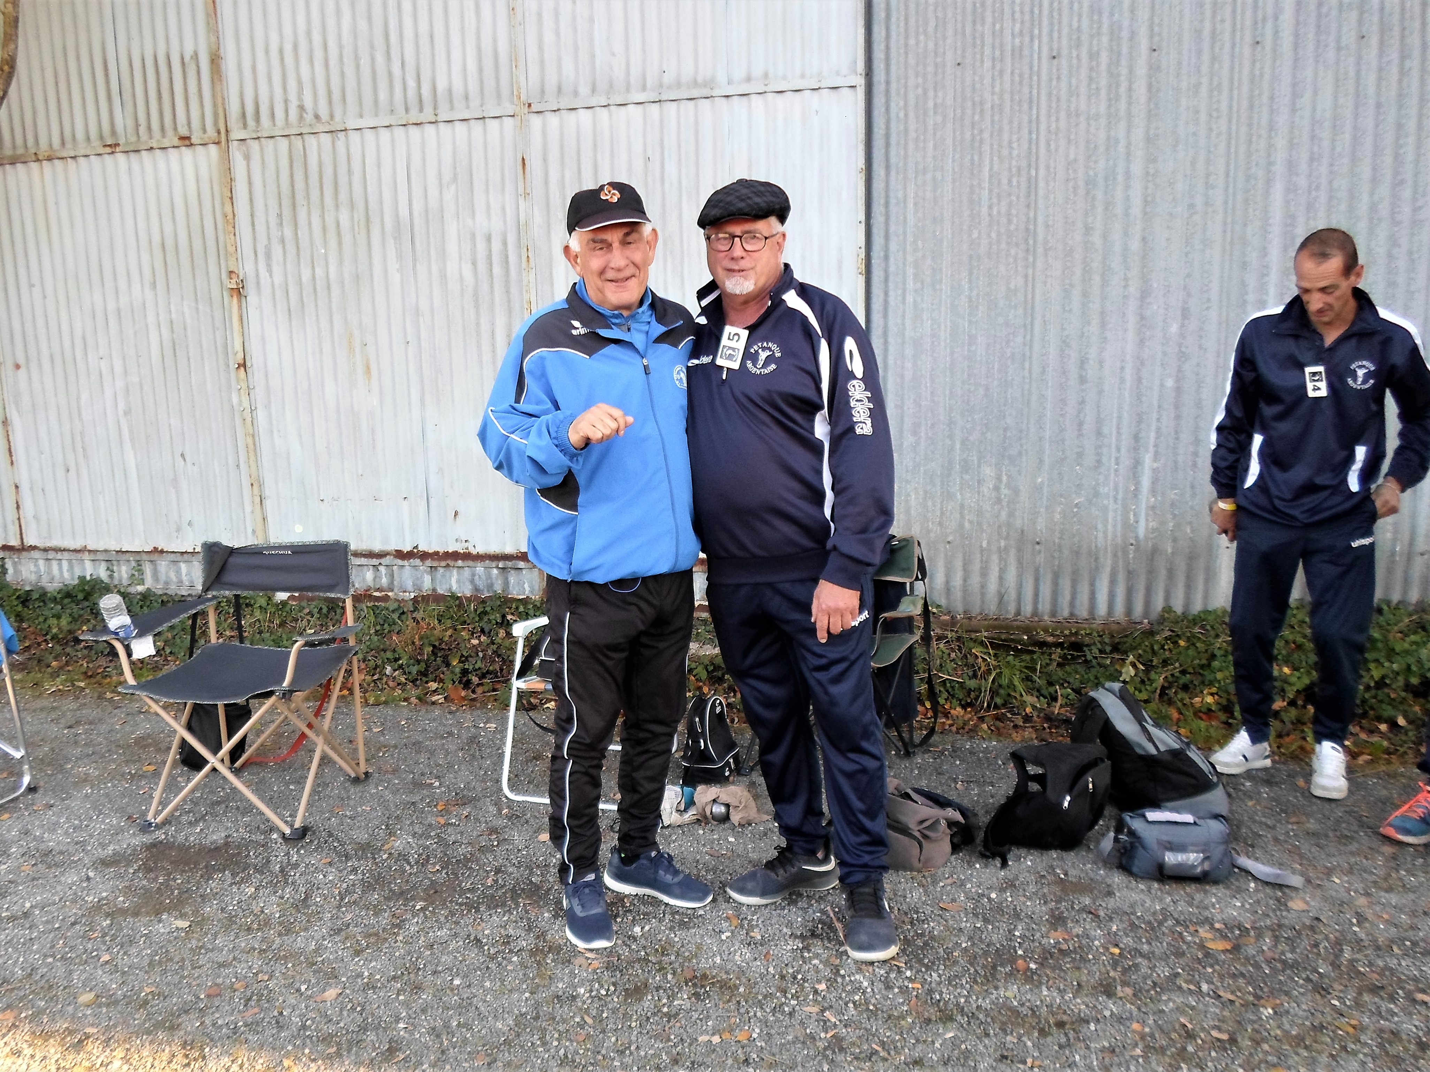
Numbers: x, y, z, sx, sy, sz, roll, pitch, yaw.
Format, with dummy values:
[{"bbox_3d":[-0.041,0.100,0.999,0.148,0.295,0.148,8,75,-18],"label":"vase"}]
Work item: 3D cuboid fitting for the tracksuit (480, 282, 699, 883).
[{"bbox_3d":[-0.266,0.145,2.518,0.570,1.460,0.380,-5,10,-23],"label":"tracksuit"}]

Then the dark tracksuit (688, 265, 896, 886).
[{"bbox_3d":[0.213,0.132,2.496,0.570,1.480,0.380,4,10,25],"label":"dark tracksuit"}]

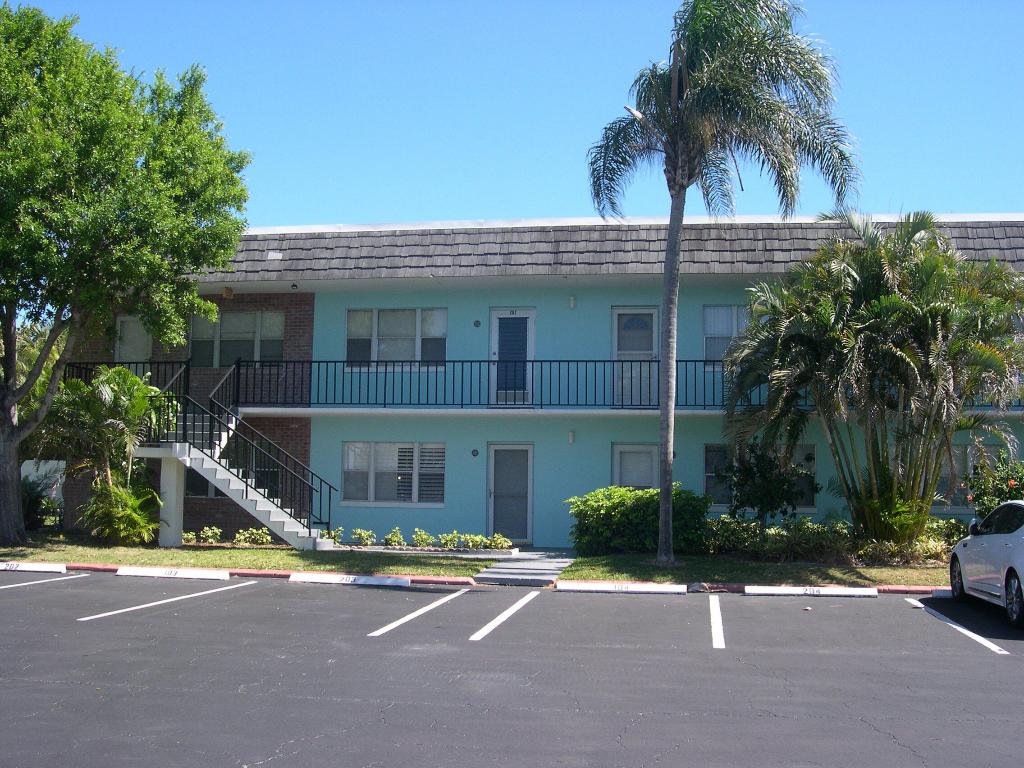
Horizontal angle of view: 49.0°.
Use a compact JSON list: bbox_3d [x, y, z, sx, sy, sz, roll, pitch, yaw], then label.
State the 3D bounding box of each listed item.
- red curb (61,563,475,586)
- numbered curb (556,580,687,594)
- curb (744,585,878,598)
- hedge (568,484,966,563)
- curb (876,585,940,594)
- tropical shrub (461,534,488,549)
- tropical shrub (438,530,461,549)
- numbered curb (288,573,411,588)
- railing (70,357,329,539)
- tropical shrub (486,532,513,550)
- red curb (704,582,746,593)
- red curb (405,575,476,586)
[{"bbox_3d":[-3.865,2.900,17.197,6.817,0.120,0.200,0,-5,9],"label":"red curb"},{"bbox_3d":[1.512,2.861,15.742,1.860,0.125,0.170,0,-5,9],"label":"numbered curb"},{"bbox_3d":[4.085,2.839,15.336,1.840,0.125,0.170,0,-5,9],"label":"curb"},{"bbox_3d":[4.687,2.587,21.033,7.414,1.342,2.100,0,-5,9],"label":"hedge"},{"bbox_3d":[5.529,2.872,15.690,0.900,0.120,0.200,0,-5,9],"label":"curb"},{"bbox_3d":[-0.740,3.115,22.320,0.557,0.253,0.450,0,-5,9],"label":"tropical shrub"},{"bbox_3d":[-1.241,3.087,22.404,0.439,0.335,0.420,0,-5,9],"label":"tropical shrub"},{"bbox_3d":[-2.384,2.859,16.376,1.840,0.125,0.170,0,-5,9],"label":"numbered curb"},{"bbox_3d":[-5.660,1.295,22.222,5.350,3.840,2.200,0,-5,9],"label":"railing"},{"bbox_3d":[-0.233,3.098,22.239,0.533,0.321,0.480,0,-5,9],"label":"tropical shrub"},{"bbox_3d":[3.050,2.901,16.066,0.571,0.120,0.200,0,-5,9],"label":"red curb"},{"bbox_3d":[-1.037,2.914,16.724,1.054,0.120,0.200,0,-5,9],"label":"red curb"}]

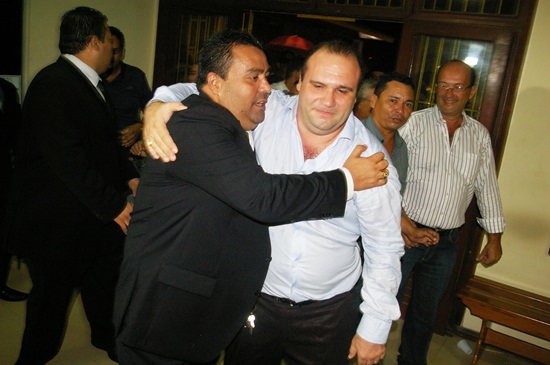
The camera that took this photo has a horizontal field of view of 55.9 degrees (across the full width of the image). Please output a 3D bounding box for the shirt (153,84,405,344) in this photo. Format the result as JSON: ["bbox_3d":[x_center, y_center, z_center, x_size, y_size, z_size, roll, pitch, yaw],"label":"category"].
[{"bbox_3d":[-0.010,0.085,1.520,0.760,0.660,0.420,9,13,6],"label":"shirt"}]

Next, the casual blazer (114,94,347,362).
[{"bbox_3d":[-0.135,0.125,1.500,0.580,0.750,0.540,9,13,5],"label":"casual blazer"}]

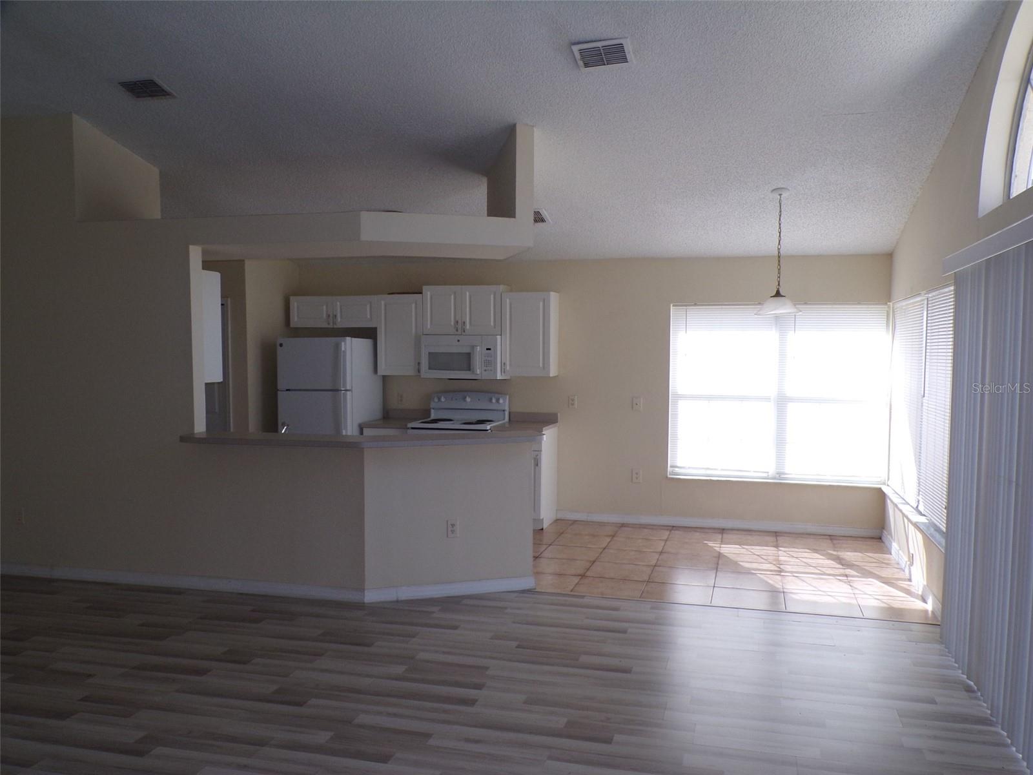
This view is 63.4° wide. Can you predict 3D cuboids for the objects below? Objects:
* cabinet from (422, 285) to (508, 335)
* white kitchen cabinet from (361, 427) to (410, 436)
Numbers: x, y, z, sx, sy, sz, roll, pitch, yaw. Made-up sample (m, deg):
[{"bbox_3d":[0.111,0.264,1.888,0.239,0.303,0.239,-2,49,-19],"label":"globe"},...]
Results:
[{"bbox_3d":[-0.458,-0.717,7.873,0.765,0.451,0.323,1,3,16],"label":"cabinet"},{"bbox_3d":[-1.101,0.802,7.973,0.465,0.877,0.610,1,3,16],"label":"white kitchen cabinet"}]

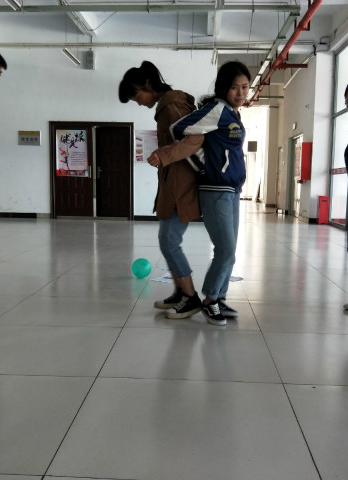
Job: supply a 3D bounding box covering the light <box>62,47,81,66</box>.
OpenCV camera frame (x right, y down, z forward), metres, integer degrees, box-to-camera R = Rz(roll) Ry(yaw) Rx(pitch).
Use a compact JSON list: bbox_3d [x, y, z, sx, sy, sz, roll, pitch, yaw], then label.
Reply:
[{"bbox_3d":[-1.953,-3.477,8.806,0.130,0.090,1.120,1,7,3],"label":"light"}]

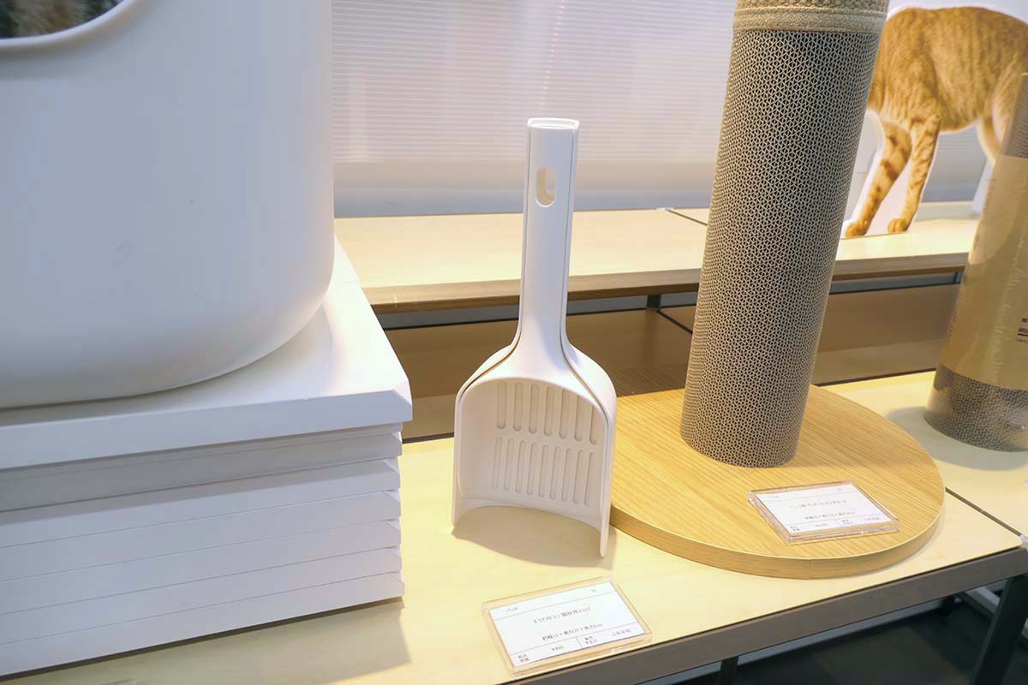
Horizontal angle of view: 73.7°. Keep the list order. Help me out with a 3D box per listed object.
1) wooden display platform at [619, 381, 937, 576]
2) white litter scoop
[{"bbox_3d":[0.212,0.100,0.663,0.350,0.019,0.350,1,22,0],"label":"wooden display platform"},{"bbox_3d":[0.021,0.000,0.505,0.123,0.314,0.060,7,23,14],"label":"white litter scoop"}]

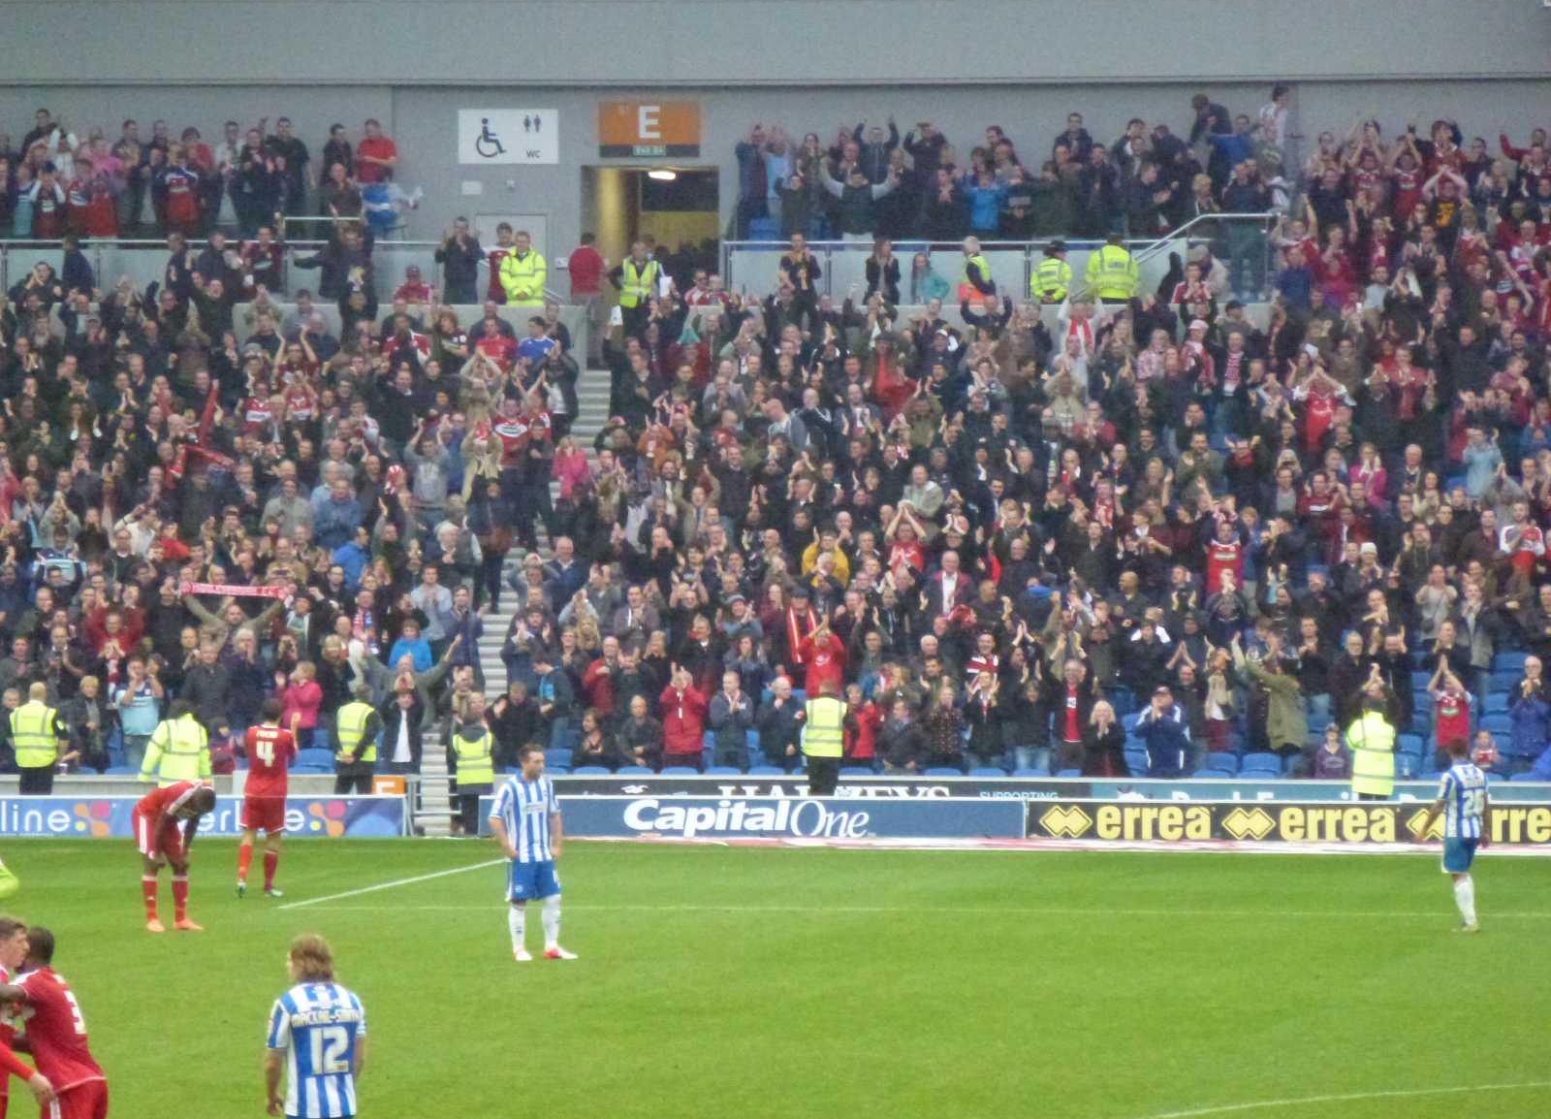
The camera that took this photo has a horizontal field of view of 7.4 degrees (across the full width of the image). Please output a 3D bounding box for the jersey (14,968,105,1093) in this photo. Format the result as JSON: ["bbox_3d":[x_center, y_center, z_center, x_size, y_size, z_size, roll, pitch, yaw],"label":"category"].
[{"bbox_3d":[-3.785,2.488,63.000,0.420,0.680,0.500,-16,-7,32],"label":"jersey"}]

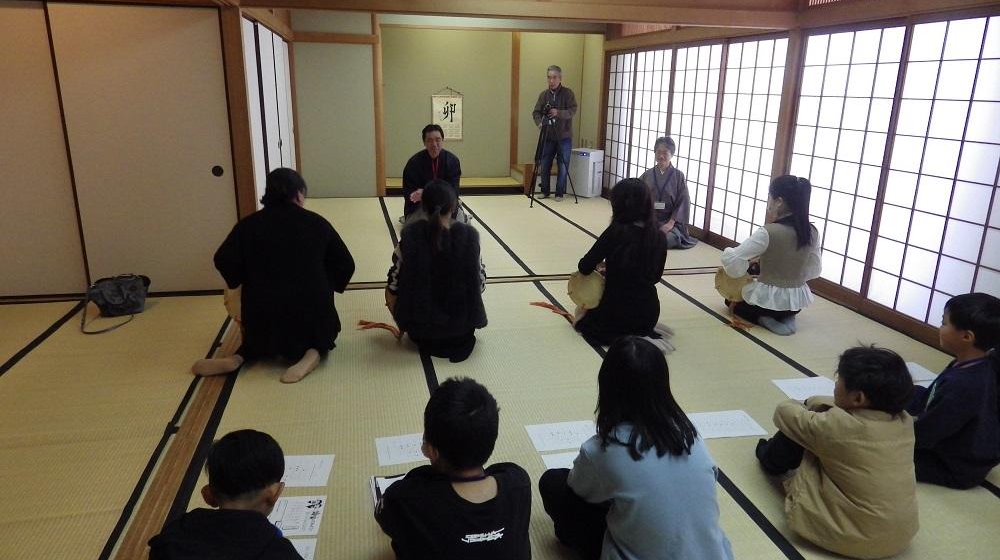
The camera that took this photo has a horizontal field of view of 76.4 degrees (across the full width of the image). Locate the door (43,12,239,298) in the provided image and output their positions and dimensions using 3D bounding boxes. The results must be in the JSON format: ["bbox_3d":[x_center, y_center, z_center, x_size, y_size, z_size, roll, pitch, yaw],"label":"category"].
[{"bbox_3d":[-2.260,-0.794,4.150,0.945,1.830,0.035,-3,17,-12],"label":"door"}]

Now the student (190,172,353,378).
[{"bbox_3d":[-1.136,-0.085,3.319,0.720,0.970,0.740,0,17,-2],"label":"student"}]

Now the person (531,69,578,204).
[{"bbox_3d":[0.681,-1.854,8.093,0.580,1.660,0.420,2,17,4],"label":"person"}]

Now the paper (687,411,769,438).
[{"bbox_3d":[0.963,0.620,2.739,0.297,0.003,0.210,-1,17,-8],"label":"paper"}]

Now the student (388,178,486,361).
[{"bbox_3d":[-0.342,-0.081,3.460,0.530,0.900,0.640,-4,17,-15],"label":"student"}]

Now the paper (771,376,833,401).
[{"bbox_3d":[1.513,0.525,3.091,0.297,0.003,0.210,-1,17,-7],"label":"paper"}]

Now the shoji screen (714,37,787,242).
[{"bbox_3d":[2.089,-1.116,5.419,0.035,1.820,0.960,-3,17,-12],"label":"shoji screen"}]

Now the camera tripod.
[{"bbox_3d":[0.626,-1.548,7.992,0.660,1.130,0.700,1,17,0],"label":"camera tripod"}]

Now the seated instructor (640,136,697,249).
[{"bbox_3d":[1.545,-0.801,5.869,0.520,0.950,0.600,8,18,21],"label":"seated instructor"}]

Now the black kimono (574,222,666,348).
[{"bbox_3d":[0.708,-0.013,3.607,0.540,0.710,0.460,16,22,40],"label":"black kimono"}]

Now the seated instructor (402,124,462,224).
[{"bbox_3d":[-0.698,-1.112,6.711,0.700,1.000,0.700,-2,17,-8],"label":"seated instructor"}]

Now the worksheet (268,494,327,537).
[{"bbox_3d":[-0.738,0.781,2.101,0.297,0.003,0.210,0,17,-5],"label":"worksheet"}]

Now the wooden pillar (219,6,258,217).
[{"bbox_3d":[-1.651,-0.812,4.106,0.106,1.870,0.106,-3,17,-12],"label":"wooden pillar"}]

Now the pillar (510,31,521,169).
[{"bbox_3d":[0.226,-2.639,9.328,0.110,2.000,0.110,-3,17,-12],"label":"pillar"}]

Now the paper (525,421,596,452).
[{"bbox_3d":[0.273,0.644,2.621,0.297,0.002,0.210,-2,17,-10],"label":"paper"}]

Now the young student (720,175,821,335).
[{"bbox_3d":[1.680,-0.197,3.938,0.550,0.900,0.660,-7,18,-24],"label":"young student"}]

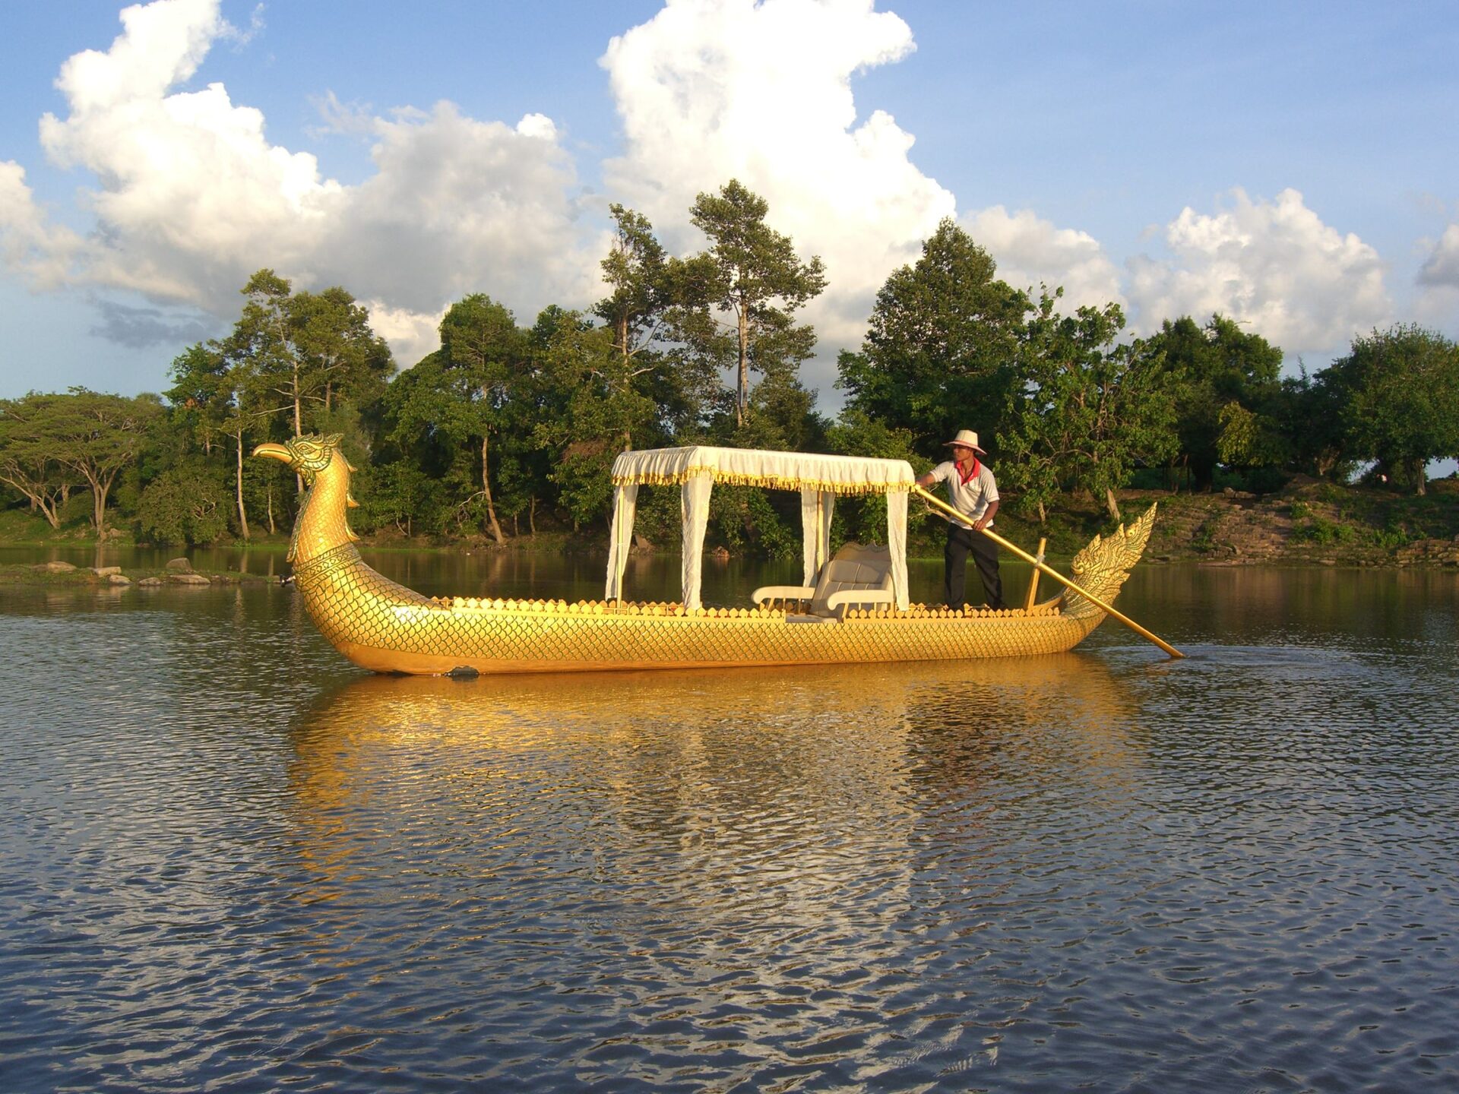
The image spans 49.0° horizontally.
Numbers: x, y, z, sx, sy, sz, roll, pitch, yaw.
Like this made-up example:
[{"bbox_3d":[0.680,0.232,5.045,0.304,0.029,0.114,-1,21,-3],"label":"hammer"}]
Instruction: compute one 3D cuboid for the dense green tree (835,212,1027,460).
[{"bbox_3d":[8.967,-7.921,70.000,8.170,12.900,8.170,1,1,7],"label":"dense green tree"}]

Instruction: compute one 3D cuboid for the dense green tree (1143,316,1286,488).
[{"bbox_3d":[21.701,-6.482,72.000,6.260,7.890,6.260,1,1,17],"label":"dense green tree"}]

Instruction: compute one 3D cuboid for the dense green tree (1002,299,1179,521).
[{"bbox_3d":[14.641,-5.551,65.000,7.000,9.020,7.000,1,1,13],"label":"dense green tree"}]

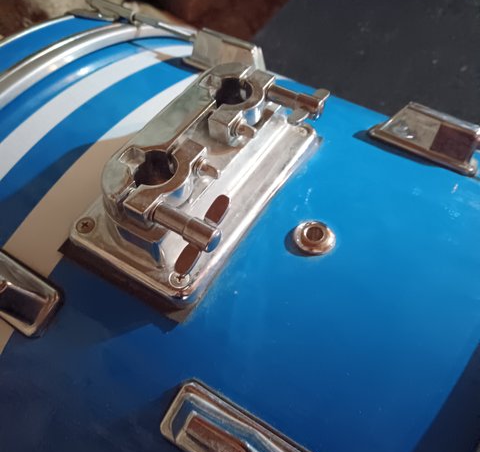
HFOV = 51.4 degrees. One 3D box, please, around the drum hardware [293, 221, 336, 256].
[{"bbox_3d":[0.039,0.006,0.258,0.021,0.005,0.021,-1,54,2],"label":"drum hardware"}]

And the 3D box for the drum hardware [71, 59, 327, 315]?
[{"bbox_3d":[-0.015,-0.031,0.265,0.079,0.053,0.140,27,58,20],"label":"drum hardware"}]

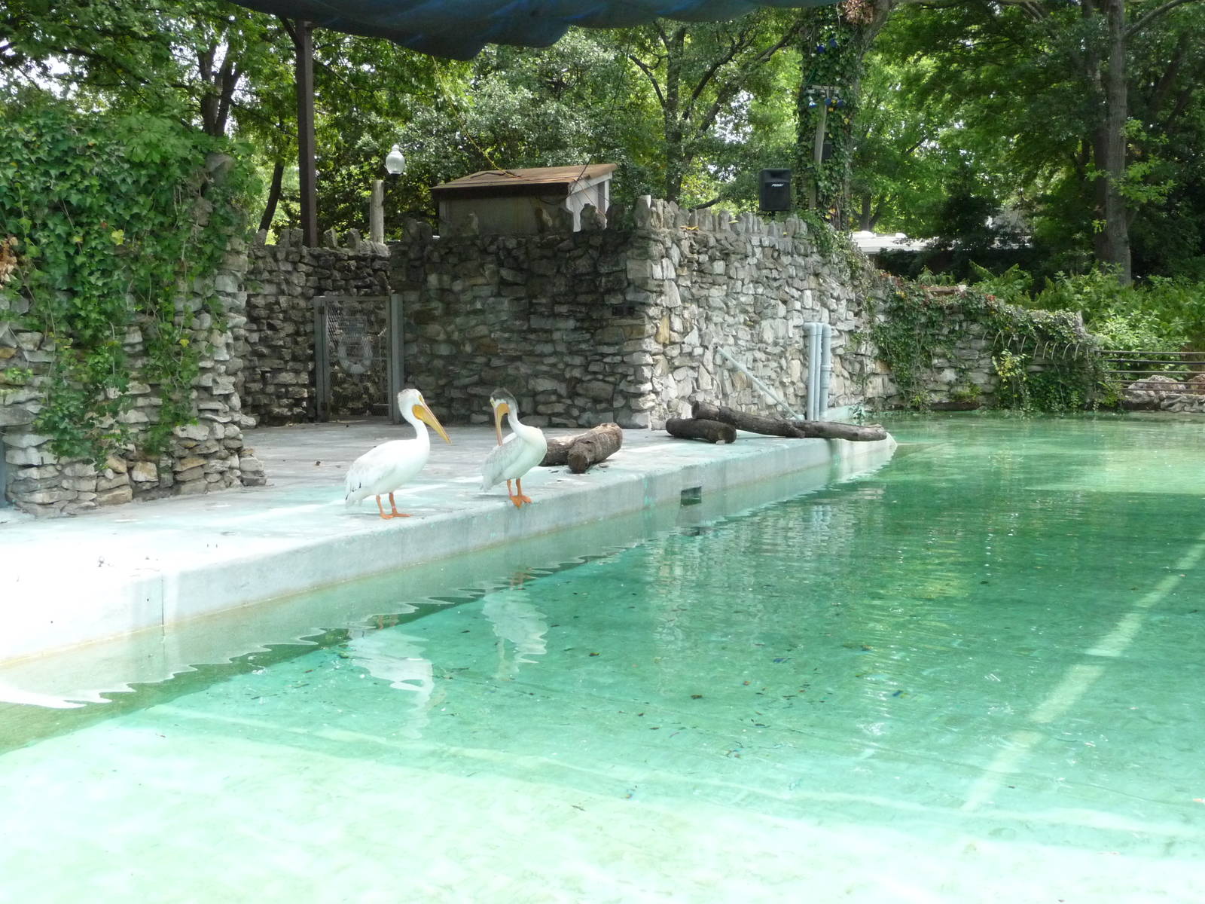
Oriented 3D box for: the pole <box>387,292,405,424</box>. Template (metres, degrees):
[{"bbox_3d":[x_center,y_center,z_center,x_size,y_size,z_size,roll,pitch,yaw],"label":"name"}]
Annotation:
[{"bbox_3d":[-2.543,-1.165,23.733,0.110,1.650,0.110,2,5,30],"label":"pole"}]

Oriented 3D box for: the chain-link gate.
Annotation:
[{"bbox_3d":[-3.054,-1.160,24.083,1.330,1.600,0.110,2,5,30],"label":"chain-link gate"}]

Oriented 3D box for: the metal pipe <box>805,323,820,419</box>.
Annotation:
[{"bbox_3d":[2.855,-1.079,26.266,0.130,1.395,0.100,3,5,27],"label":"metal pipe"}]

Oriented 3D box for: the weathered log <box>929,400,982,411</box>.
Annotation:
[{"bbox_3d":[5.515,-0.710,29.987,0.820,0.160,0.180,-1,4,0],"label":"weathered log"}]

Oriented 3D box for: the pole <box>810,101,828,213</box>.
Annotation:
[{"bbox_3d":[3.276,-4.460,29.000,0.130,1.681,0.120,5,4,0],"label":"pole"}]

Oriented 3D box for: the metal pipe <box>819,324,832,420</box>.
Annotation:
[{"bbox_3d":[3.072,-1.091,26.407,0.130,1.365,0.120,5,5,27],"label":"metal pipe"}]

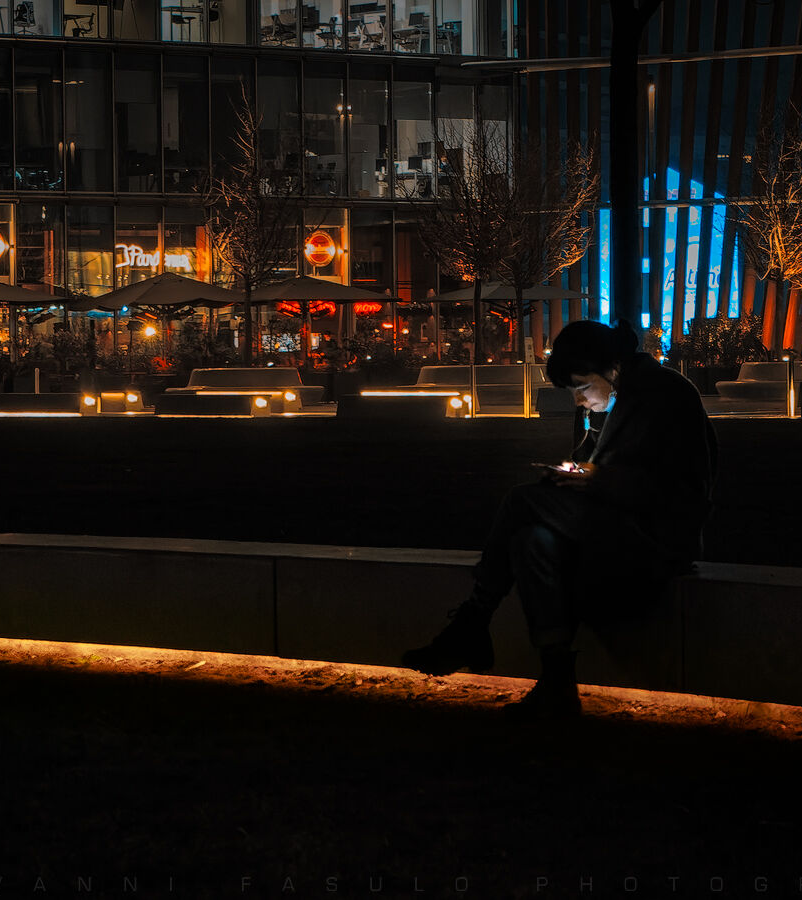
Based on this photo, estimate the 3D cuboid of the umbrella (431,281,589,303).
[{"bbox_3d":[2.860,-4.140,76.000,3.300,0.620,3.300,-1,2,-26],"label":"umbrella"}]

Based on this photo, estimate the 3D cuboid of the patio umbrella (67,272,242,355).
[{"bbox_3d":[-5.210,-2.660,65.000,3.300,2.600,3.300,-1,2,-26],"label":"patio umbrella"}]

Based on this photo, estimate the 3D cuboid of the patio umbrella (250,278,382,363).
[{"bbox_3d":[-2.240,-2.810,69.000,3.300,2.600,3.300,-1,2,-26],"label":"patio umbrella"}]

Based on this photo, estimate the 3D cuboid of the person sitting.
[{"bbox_3d":[0.480,0.200,8.750,0.840,1.170,0.520,-1,2,-28],"label":"person sitting"}]

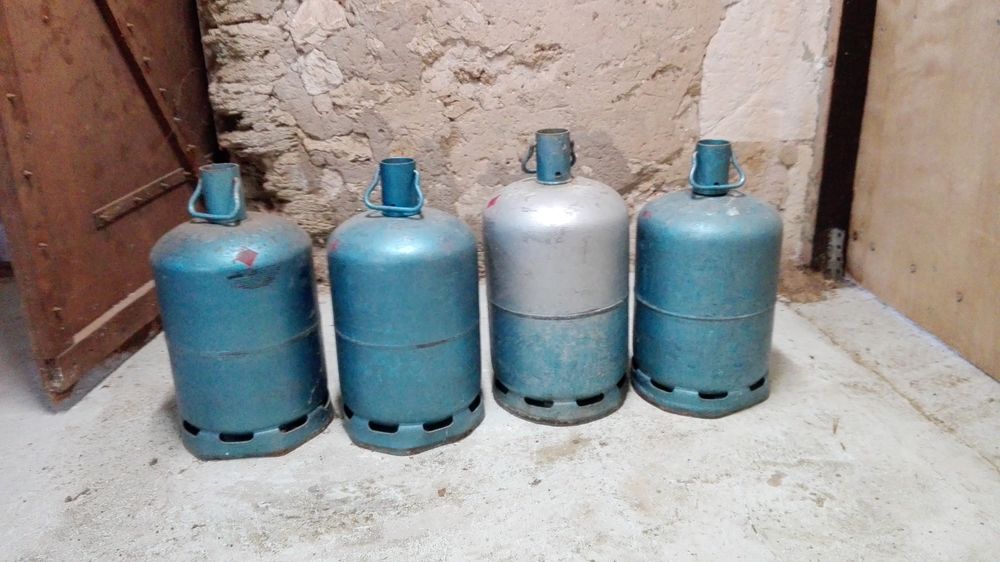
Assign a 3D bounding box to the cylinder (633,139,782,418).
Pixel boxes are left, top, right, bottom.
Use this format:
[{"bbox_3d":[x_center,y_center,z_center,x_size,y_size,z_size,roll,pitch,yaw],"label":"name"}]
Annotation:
[{"bbox_3d":[0.464,-0.024,1.615,0.316,0.571,0.316,-2,20,0],"label":"cylinder"}]

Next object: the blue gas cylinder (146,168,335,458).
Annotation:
[{"bbox_3d":[-0.544,0.047,1.508,0.316,0.575,0.316,-2,19,0],"label":"blue gas cylinder"}]

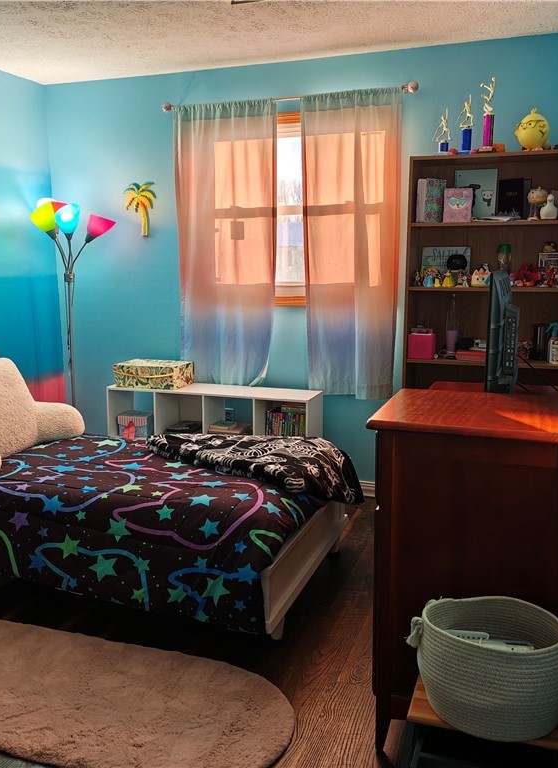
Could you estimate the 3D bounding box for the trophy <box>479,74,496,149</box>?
[{"bbox_3d":[0.991,-1.277,3.512,0.078,0.348,0.070,3,10,19],"label":"trophy"}]

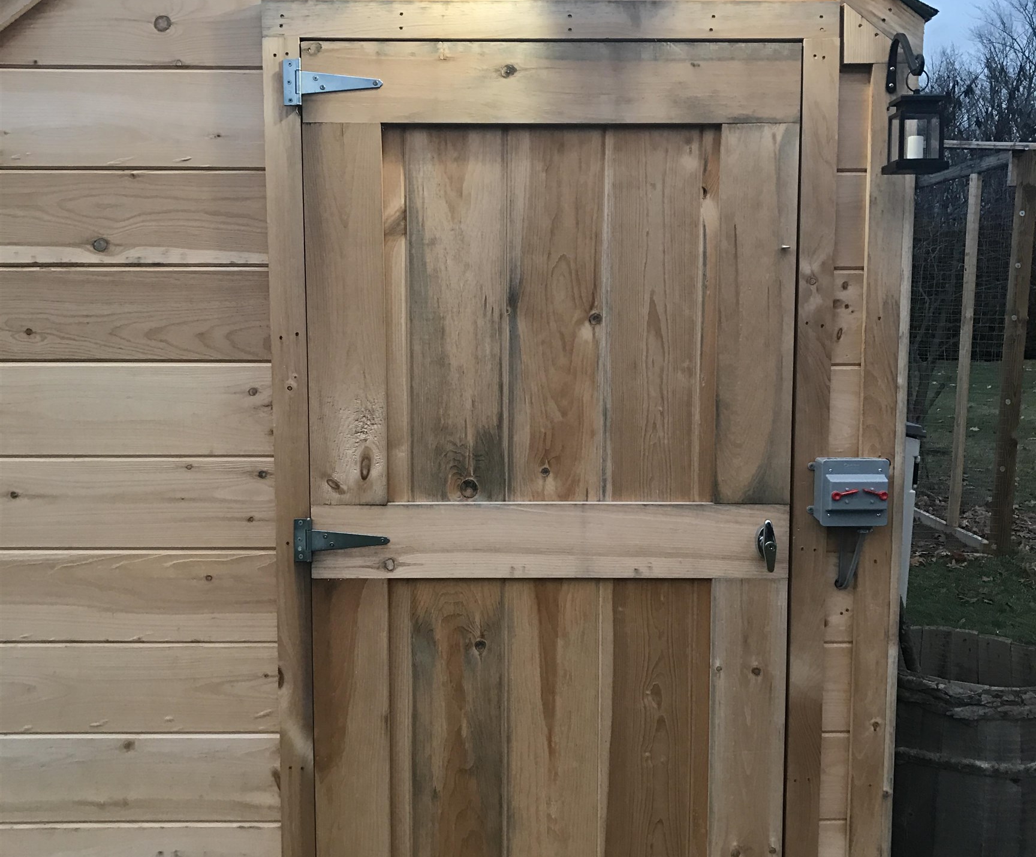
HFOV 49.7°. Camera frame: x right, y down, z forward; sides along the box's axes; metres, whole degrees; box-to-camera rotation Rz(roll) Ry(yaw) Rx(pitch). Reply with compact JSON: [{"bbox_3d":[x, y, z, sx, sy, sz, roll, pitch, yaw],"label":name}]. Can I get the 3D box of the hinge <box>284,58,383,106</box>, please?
[{"bbox_3d":[-0.324,-0.606,1.956,0.176,0.079,0.016,0,5,0],"label":"hinge"}]

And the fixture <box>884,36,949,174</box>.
[{"bbox_3d":[0.674,-0.562,1.935,0.090,0.246,0.175,0,6,-1],"label":"fixture"}]

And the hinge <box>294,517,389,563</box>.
[{"bbox_3d":[-0.328,0.211,2.085,0.178,0.082,0.012,0,6,-1],"label":"hinge"}]

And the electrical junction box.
[{"bbox_3d":[0.589,0.115,1.990,0.128,0.118,0.076,0,5,0],"label":"electrical junction box"}]

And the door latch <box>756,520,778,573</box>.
[{"bbox_3d":[0.464,0.216,2.078,0.033,0.097,0.045,0,6,-1],"label":"door latch"}]

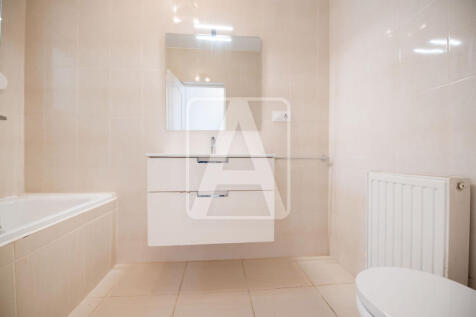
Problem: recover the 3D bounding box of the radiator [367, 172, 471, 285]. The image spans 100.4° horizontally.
[{"bbox_3d":[0.811,0.374,0.942,0.095,0.600,0.405,0,0,-5],"label":"radiator"}]

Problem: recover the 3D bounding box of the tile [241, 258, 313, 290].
[{"bbox_3d":[0.286,0.870,1.521,0.459,0.012,0.382,0,0,-5],"label":"tile"}]

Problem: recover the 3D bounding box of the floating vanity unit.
[{"bbox_3d":[-0.185,0.259,1.494,0.810,0.572,0.465,0,0,-5],"label":"floating vanity unit"}]

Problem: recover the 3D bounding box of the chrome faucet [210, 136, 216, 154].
[{"bbox_3d":[-0.196,-0.104,1.596,0.044,0.153,0.135,0,0,-5],"label":"chrome faucet"}]

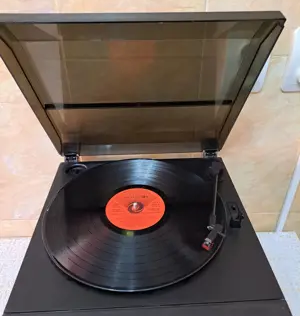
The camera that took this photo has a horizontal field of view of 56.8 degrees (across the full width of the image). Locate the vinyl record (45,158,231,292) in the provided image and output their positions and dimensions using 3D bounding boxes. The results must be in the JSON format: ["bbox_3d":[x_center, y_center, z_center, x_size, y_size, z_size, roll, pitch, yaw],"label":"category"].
[{"bbox_3d":[-0.024,0.091,0.483,0.302,0.016,0.302,-2,34,-2],"label":"vinyl record"}]

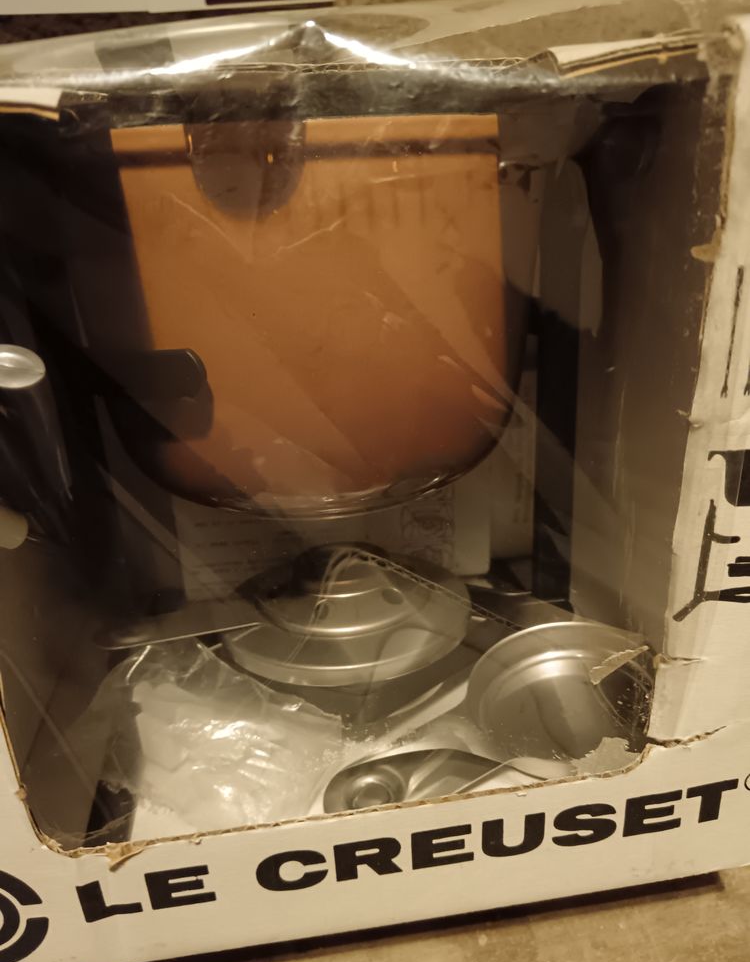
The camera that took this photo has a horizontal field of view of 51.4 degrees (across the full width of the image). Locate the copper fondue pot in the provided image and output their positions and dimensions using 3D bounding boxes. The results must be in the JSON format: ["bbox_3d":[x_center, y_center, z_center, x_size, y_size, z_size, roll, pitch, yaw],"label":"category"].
[{"bbox_3d":[-0.023,-0.066,0.314,0.178,0.129,0.178,-5,16,1],"label":"copper fondue pot"}]

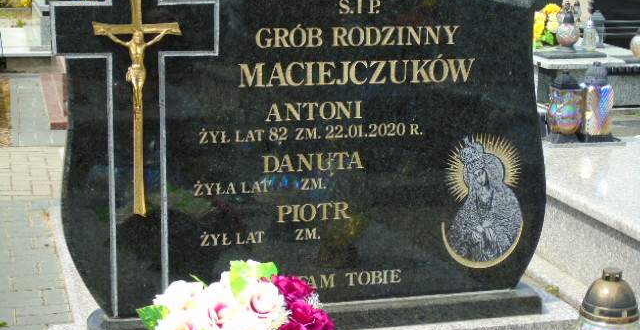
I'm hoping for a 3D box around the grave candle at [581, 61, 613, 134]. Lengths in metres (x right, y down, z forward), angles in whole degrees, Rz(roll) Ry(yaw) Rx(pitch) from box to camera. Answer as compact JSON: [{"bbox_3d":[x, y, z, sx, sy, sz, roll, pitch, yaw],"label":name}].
[{"bbox_3d":[1.295,-0.296,5.350,0.145,0.350,0.145,-3,12,-15],"label":"grave candle"}]

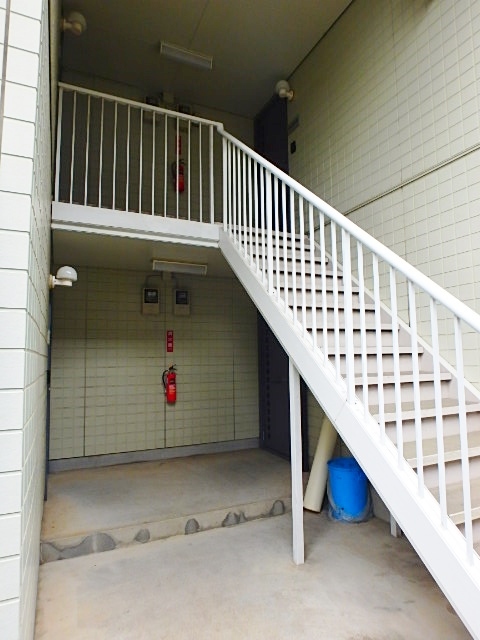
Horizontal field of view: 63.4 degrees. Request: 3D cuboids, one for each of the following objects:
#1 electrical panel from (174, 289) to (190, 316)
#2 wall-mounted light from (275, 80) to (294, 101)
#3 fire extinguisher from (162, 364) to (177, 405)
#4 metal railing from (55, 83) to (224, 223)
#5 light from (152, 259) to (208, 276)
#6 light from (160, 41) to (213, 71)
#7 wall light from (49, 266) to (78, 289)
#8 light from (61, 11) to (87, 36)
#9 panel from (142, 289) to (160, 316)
[{"bbox_3d":[-0.735,-0.219,4.965,0.180,0.300,0.140,2,-6,-25],"label":"electrical panel"},{"bbox_3d":[0.565,-2.889,4.885,0.230,0.200,0.175,2,-6,-24],"label":"wall-mounted light"},{"bbox_3d":[-0.861,0.793,4.774,0.178,0.487,0.150,2,-6,-25],"label":"fire extinguisher"},{"bbox_3d":[-0.899,-1.545,3.730,1.554,1.097,0.050,2,-6,-25],"label":"metal railing"},{"bbox_3d":[-0.695,-0.609,4.523,0.634,0.080,0.080,2,-6,-25],"label":"light"},{"bbox_3d":[-0.611,-3.037,4.469,0.600,0.080,0.080,2,-6,-25],"label":"light"},{"bbox_3d":[-1.546,-0.371,3.411,0.205,0.205,0.170,2,-6,-25],"label":"wall light"},{"bbox_3d":[-1.560,-2.783,3.649,0.205,0.205,0.170,2,-6,-25],"label":"light"},{"bbox_3d":[-1.095,-0.228,4.795,0.180,0.300,0.140,2,-6,-25],"label":"panel"}]

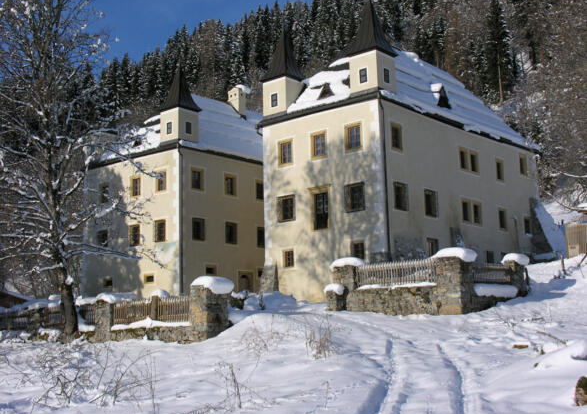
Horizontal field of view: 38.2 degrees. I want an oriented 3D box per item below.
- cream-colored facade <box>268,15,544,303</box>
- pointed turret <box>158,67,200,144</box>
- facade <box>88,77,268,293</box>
[{"bbox_3d":[7.892,-2.036,56.721,9.306,17.390,19.740,-9,-12,41],"label":"cream-colored facade"},{"bbox_3d":[-7.842,-7.011,58.159,2.012,5.875,2.012,-9,-11,39],"label":"pointed turret"},{"bbox_3d":[-5.423,-0.623,66.294,10.058,16.685,18.988,-9,-11,39],"label":"facade"}]

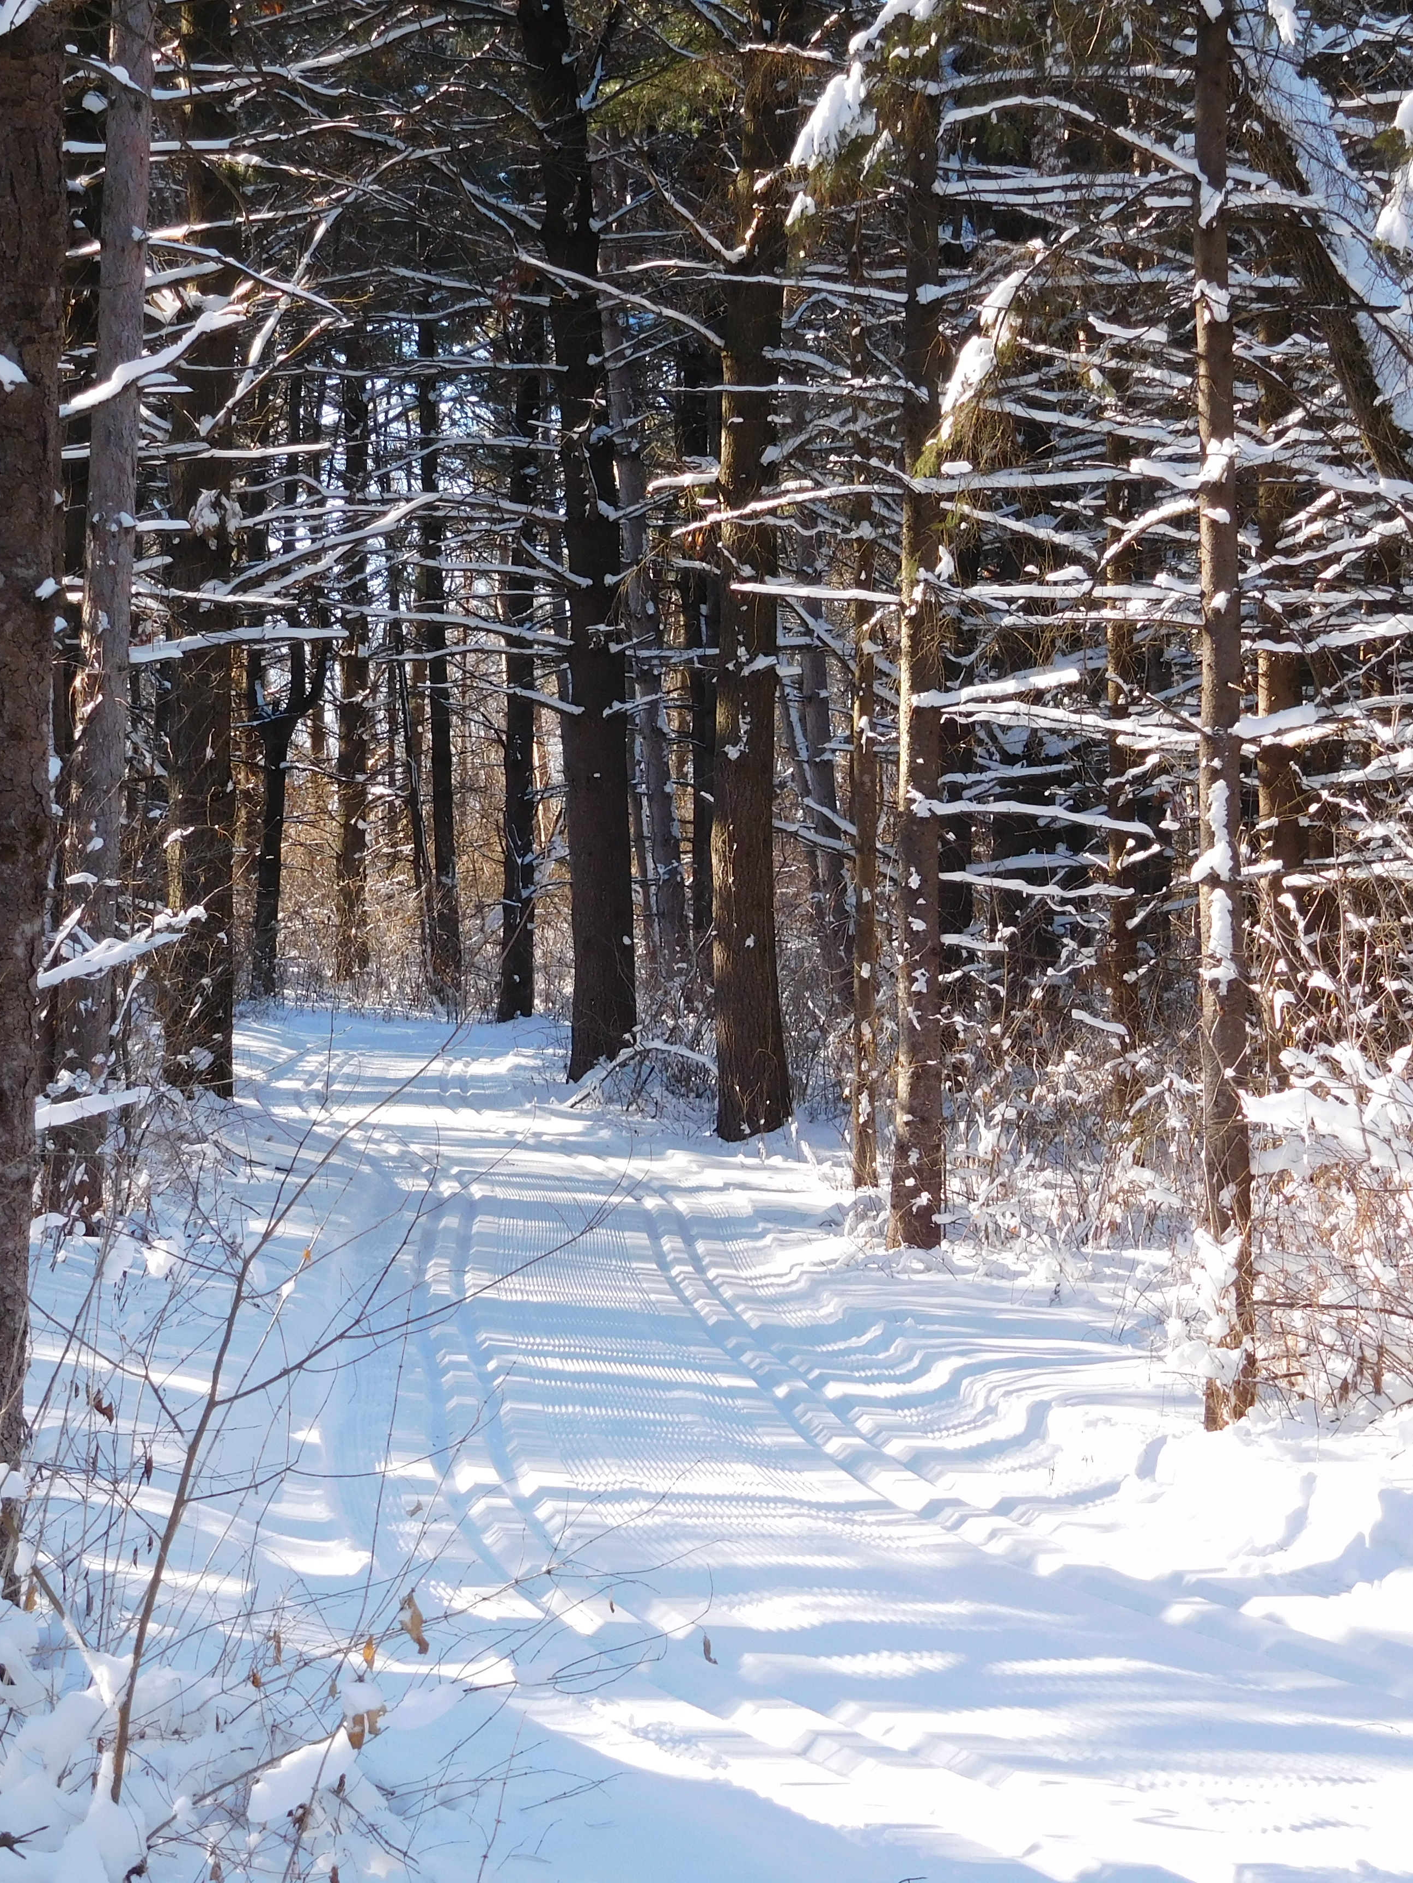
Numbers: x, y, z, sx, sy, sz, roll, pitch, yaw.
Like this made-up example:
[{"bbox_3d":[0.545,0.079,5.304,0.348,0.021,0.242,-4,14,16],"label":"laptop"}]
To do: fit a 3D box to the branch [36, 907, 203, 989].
[{"bbox_3d":[-1.455,0.017,12.600,0.410,0.200,0.250,0,0,0],"label":"branch"}]

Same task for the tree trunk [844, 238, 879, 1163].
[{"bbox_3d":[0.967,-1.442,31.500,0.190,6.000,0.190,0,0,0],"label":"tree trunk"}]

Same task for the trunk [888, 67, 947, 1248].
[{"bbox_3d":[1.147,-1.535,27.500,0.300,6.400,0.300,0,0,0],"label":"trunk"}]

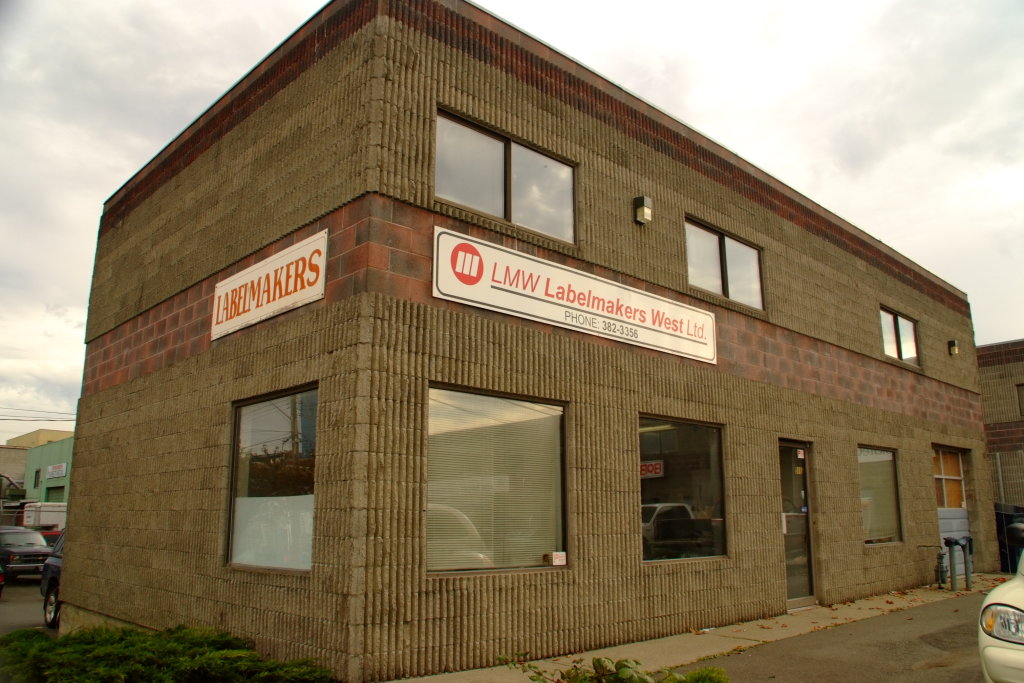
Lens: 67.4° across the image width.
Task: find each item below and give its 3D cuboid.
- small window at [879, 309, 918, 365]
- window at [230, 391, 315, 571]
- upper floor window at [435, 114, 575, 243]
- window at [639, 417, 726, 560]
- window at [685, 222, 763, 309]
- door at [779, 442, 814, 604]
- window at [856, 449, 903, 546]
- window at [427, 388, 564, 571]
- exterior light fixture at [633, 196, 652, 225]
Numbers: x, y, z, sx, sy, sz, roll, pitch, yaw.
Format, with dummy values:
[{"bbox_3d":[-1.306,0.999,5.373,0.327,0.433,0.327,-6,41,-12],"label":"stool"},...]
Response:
[{"bbox_3d":[6.889,-0.061,13.650,1.760,0.870,0.120,12,-17,-42],"label":"small window"},{"bbox_3d":[-2.094,1.186,6.637,0.120,1.490,1.600,12,-17,-42],"label":"window"},{"bbox_3d":[-0.017,-1.510,7.237,1.830,0.870,0.120,12,-17,-42],"label":"upper floor window"},{"bbox_3d":[1.908,1.616,8.415,1.680,1.490,0.120,12,-17,-42],"label":"window"},{"bbox_3d":[2.746,-0.962,9.810,1.850,0.880,0.120,12,-17,-42],"label":"window"},{"bbox_3d":[3.749,2.383,10.067,0.930,2.120,0.110,12,-17,-42],"label":"door"},{"bbox_3d":[5.768,2.405,12.004,1.570,1.470,0.120,12,-17,-42],"label":"window"},{"bbox_3d":[-0.077,1.191,6.574,1.650,1.490,0.120,12,-17,-42],"label":"window"},{"bbox_3d":[1.451,-1.441,8.442,0.150,0.270,0.150,12,-17,-42],"label":"exterior light fixture"}]

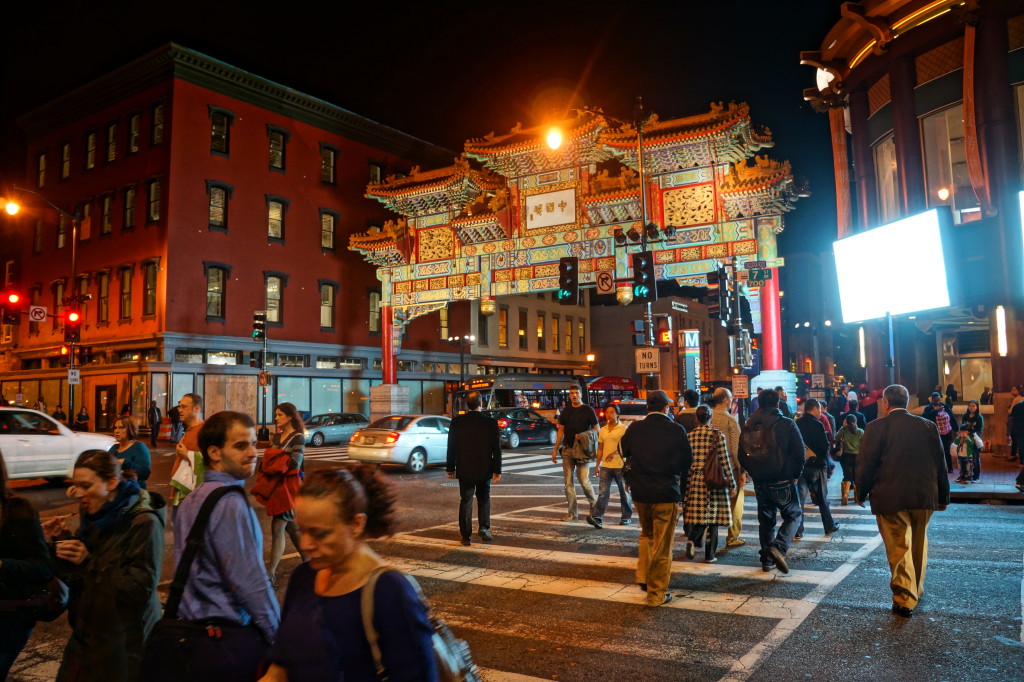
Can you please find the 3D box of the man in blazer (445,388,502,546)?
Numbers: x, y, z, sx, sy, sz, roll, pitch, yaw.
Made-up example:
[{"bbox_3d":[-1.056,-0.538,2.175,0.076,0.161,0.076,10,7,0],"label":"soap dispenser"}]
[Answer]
[{"bbox_3d":[-0.450,1.507,9.136,0.620,1.780,0.420,-1,-4,6],"label":"man in blazer"}]

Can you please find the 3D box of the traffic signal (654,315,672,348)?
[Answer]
[{"bbox_3d":[3.789,-0.225,19.200,0.380,0.820,0.300,-4,-5,34],"label":"traffic signal"}]

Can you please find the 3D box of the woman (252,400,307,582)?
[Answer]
[{"bbox_3d":[-2.197,1.430,7.330,0.520,1.680,0.480,2,-5,-32],"label":"woman"}]

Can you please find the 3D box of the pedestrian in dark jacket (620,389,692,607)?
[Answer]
[{"bbox_3d":[1.205,1.299,6.492,0.580,1.780,0.480,-2,-5,17],"label":"pedestrian in dark jacket"}]

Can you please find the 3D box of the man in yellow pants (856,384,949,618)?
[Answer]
[{"bbox_3d":[3.075,1.247,6.080,0.660,1.770,0.450,-3,-5,30],"label":"man in yellow pants"}]

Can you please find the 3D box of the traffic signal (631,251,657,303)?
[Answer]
[{"bbox_3d":[3.272,-1.605,19.100,0.580,1.270,0.320,-4,-5,34],"label":"traffic signal"}]

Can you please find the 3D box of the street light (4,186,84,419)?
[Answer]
[{"bbox_3d":[-18.033,-0.686,29.556,0.450,10.033,2.700,-4,-5,34],"label":"street light"}]

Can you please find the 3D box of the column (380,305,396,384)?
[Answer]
[{"bbox_3d":[-6.184,0.212,38.855,0.740,3.910,0.740,-4,-5,29],"label":"column"}]

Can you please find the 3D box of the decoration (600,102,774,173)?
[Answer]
[{"bbox_3d":[7.324,-8.263,31.756,6.000,2.800,3.800,-4,-5,29],"label":"decoration"}]

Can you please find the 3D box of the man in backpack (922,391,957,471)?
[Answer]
[{"bbox_3d":[9.098,1.915,16.300,0.620,1.670,0.450,-1,-4,5],"label":"man in backpack"}]

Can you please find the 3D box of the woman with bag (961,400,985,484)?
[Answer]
[{"bbox_3d":[8.615,1.892,14.398,0.450,1.530,0.360,-4,-6,30],"label":"woman with bag"}]

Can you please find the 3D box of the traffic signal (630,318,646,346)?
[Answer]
[{"bbox_3d":[3.197,-0.215,19.400,0.320,0.700,0.360,-4,-5,29],"label":"traffic signal"}]

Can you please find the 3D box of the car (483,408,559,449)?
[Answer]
[{"bbox_3d":[0.144,3.289,29.394,1.800,1.450,4.500,-4,-6,35],"label":"car"}]

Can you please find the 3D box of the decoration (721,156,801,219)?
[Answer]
[{"bbox_3d":[9.401,-5.688,28.963,2.700,2.400,3.000,-4,-6,30],"label":"decoration"}]

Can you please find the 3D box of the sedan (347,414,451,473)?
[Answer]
[{"bbox_3d":[-2.193,2.618,20.345,1.710,1.450,4.650,-4,-5,34],"label":"sedan"}]

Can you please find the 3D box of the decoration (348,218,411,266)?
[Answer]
[{"bbox_3d":[-6.335,-4.901,39.443,2.900,2.550,2.600,-3,-5,33],"label":"decoration"}]

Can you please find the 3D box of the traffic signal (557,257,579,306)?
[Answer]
[{"bbox_3d":[1.489,-1.623,20.600,0.480,1.220,0.400,-4,-6,34],"label":"traffic signal"}]

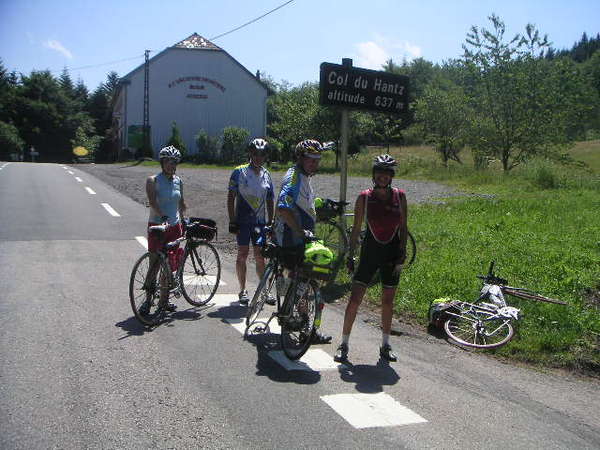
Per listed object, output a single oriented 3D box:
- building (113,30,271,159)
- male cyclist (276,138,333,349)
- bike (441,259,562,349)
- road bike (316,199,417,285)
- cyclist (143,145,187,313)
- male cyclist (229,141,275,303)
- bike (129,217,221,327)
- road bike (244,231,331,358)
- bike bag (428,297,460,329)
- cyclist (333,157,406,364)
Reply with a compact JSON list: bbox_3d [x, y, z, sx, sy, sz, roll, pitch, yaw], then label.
[{"bbox_3d":[-10.953,-11.682,63.176,12.300,10.800,14.000,-1,7,-20],"label":"building"},{"bbox_3d":[0.051,0.144,5.692,0.460,1.740,0.470,5,7,24],"label":"male cyclist"},{"bbox_3d":[2.060,0.830,6.870,1.640,0.480,0.960,-21,27,-32],"label":"bike"},{"bbox_3d":[0.853,0.134,9.283,1.670,0.970,0.460,1,10,-10],"label":"road bike"},{"bbox_3d":[-1.329,0.049,6.476,0.470,1.650,0.370,-2,8,-30],"label":"cyclist"},{"bbox_3d":[-0.518,-0.031,6.966,0.510,1.750,0.320,1,7,-10],"label":"male cyclist"},{"bbox_3d":[-1.161,0.411,6.413,0.460,0.960,1.670,7,8,22],"label":"bike"},{"bbox_3d":[-0.146,0.534,5.663,0.460,0.980,1.670,12,2,-25],"label":"road bike"},{"bbox_3d":[1.430,0.863,6.520,0.290,0.200,0.200,-21,27,-32],"label":"bike bag"},{"bbox_3d":[0.555,0.269,5.206,0.560,1.640,0.350,2,7,2],"label":"cyclist"}]

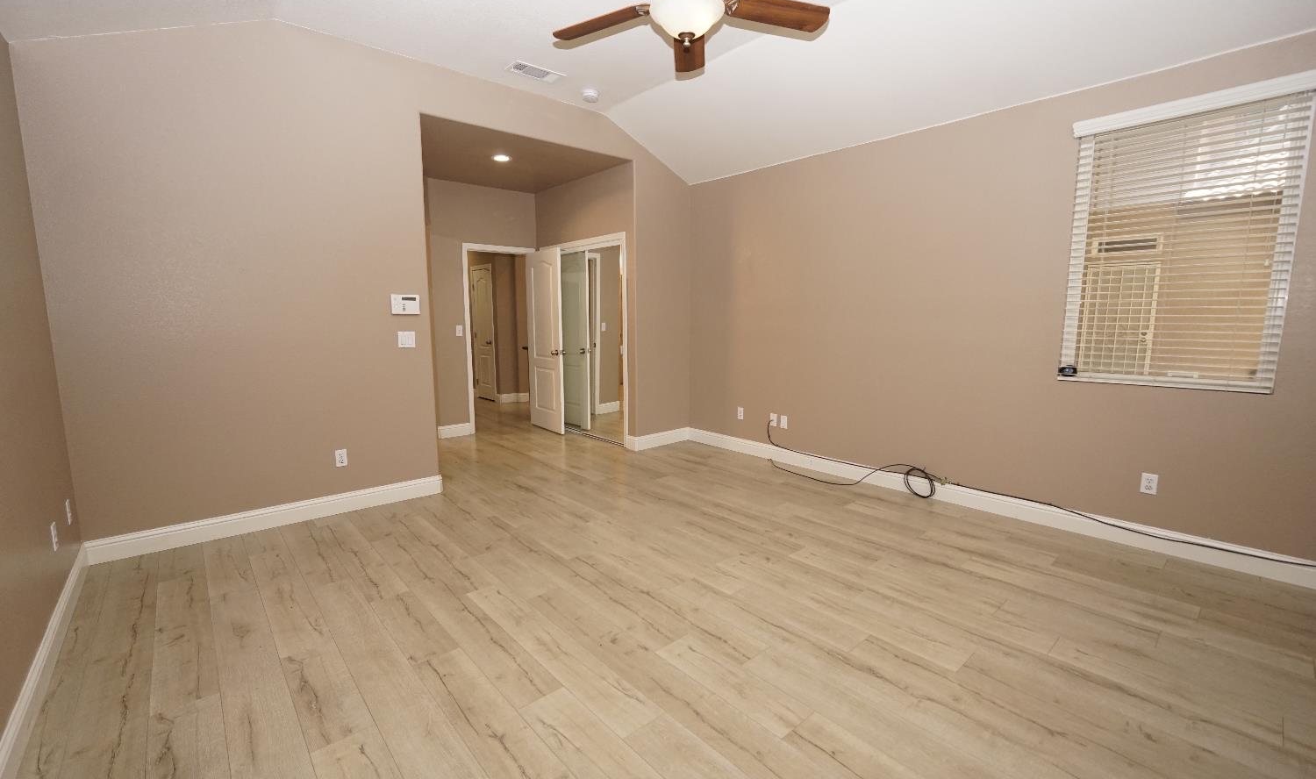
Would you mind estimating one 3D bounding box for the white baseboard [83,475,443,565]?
[{"bbox_3d":[-2.355,0.800,3.547,1.886,0.137,0.018,-7,10,-41],"label":"white baseboard"}]

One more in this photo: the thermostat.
[{"bbox_3d":[-1.776,-0.598,3.862,0.187,0.133,0.030,-7,10,-41],"label":"thermostat"}]

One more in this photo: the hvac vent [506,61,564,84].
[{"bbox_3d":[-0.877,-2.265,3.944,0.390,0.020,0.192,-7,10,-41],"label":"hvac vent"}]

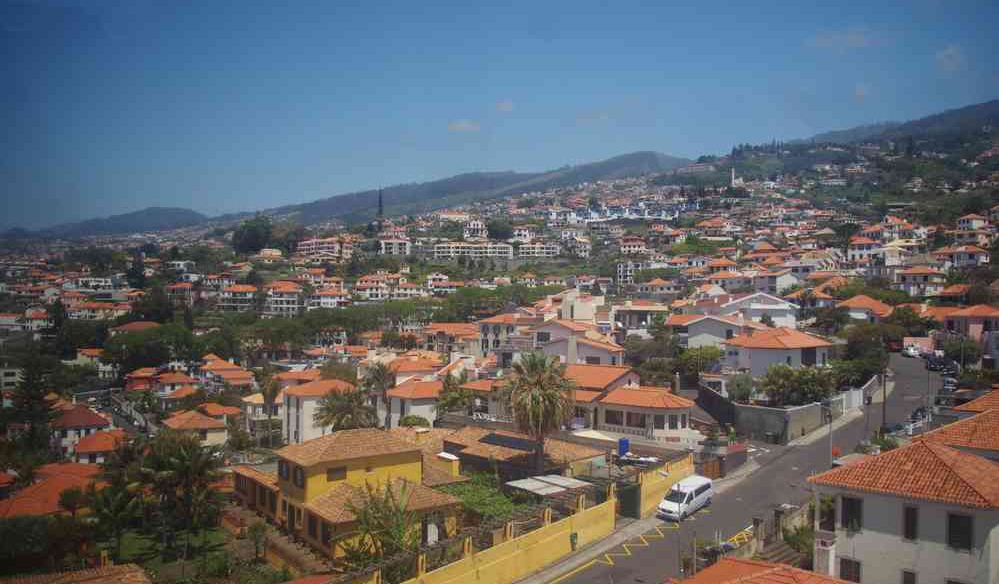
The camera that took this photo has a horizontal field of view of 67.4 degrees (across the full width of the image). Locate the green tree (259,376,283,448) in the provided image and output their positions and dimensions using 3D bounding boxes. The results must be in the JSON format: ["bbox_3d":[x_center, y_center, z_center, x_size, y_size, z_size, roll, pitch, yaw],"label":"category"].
[{"bbox_3d":[-29.950,15.630,98.000,3.100,9.300,3.100,1,2,0],"label":"green tree"}]

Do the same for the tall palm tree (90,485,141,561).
[{"bbox_3d":[-30.750,18.540,60.000,4.000,5.900,3.800,-1,2,-27],"label":"tall palm tree"}]

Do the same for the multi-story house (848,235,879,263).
[{"bbox_3d":[114.002,-13.274,234.000,9.300,8.600,9.500,1,0,14],"label":"multi-story house"}]

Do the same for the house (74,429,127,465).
[{"bbox_3d":[-53.123,20.822,100.000,6.500,5.200,6.500,1,0,-14],"label":"house"}]

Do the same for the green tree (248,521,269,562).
[{"bbox_3d":[-17.087,17.549,52.900,1.600,3.039,1.600,-1,4,-18],"label":"green tree"}]

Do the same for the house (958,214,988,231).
[{"bbox_3d":[195.720,-28.550,310.000,9.000,8.000,9.000,-1,3,-41],"label":"house"}]

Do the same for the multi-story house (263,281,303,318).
[{"bbox_3d":[-93.265,3.331,322.000,14.200,14.600,12.000,0,4,4],"label":"multi-story house"}]

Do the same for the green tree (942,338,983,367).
[{"bbox_3d":[57.470,7.510,93.000,4.600,3.700,4.200,2,2,32],"label":"green tree"}]

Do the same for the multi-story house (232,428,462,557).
[{"bbox_3d":[-12.290,14.275,60.322,10.800,6.500,16.200,-3,5,-38],"label":"multi-story house"}]

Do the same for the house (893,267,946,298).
[{"bbox_3d":[113.241,-2.831,202.000,12.500,8.500,10.500,1,0,12],"label":"house"}]

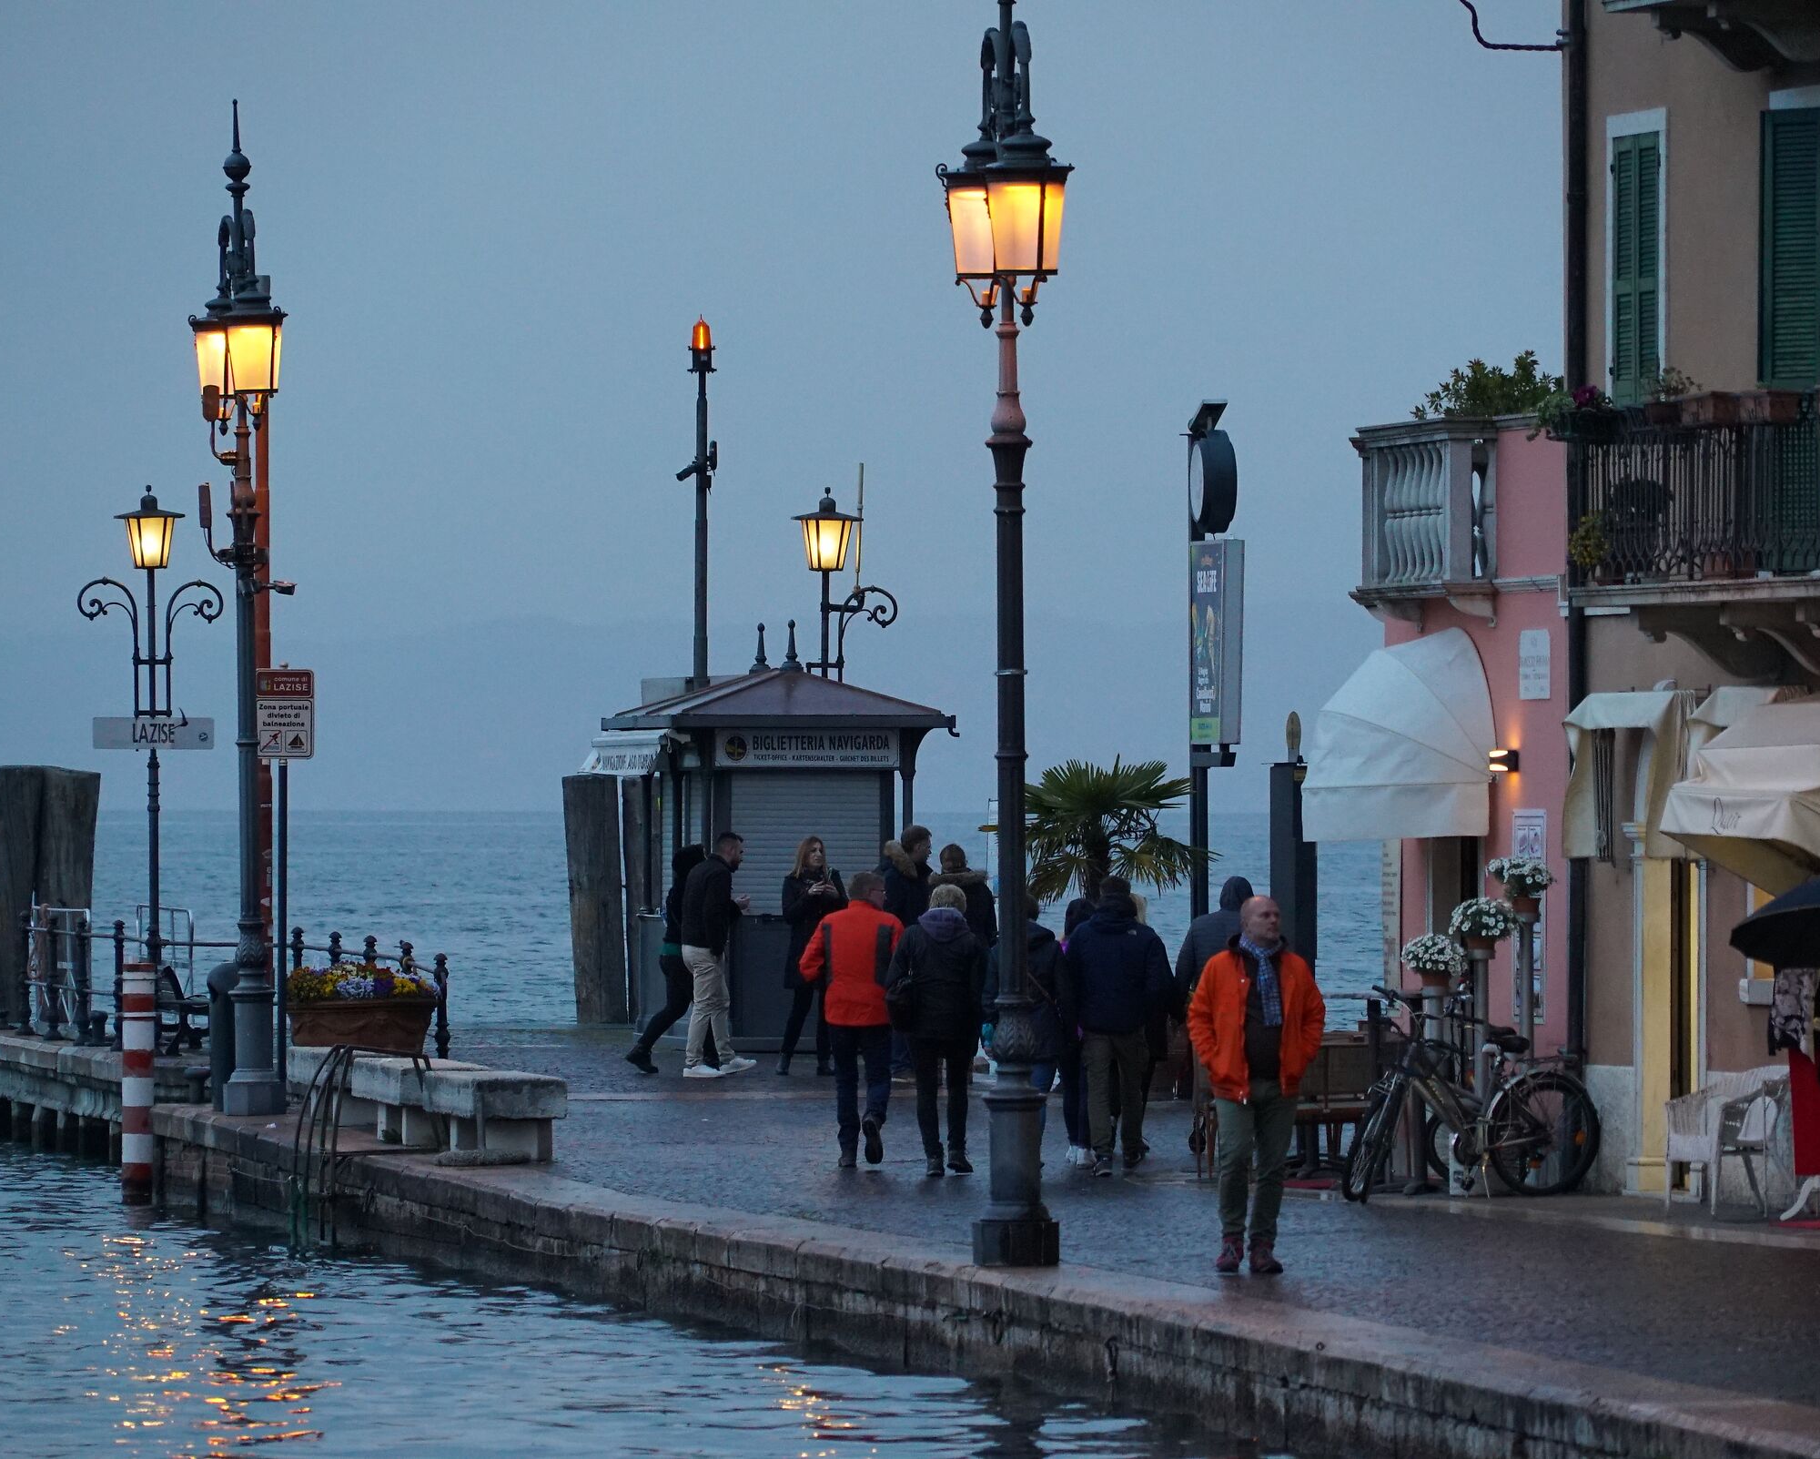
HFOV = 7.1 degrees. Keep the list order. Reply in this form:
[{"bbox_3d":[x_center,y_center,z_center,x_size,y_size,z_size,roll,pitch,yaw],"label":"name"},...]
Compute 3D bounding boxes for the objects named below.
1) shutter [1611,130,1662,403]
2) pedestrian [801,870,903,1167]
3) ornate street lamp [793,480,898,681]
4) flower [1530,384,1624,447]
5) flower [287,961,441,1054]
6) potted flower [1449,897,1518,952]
[{"bbox_3d":[3.992,-2.521,80.000,0.080,1.480,0.870,0,0,-15],"label":"shutter"},{"bbox_3d":[-0.341,1.704,85.600,0.600,1.740,0.450,0,0,9],"label":"pedestrian"},{"bbox_3d":[-0.514,0.298,115.500,0.840,4.440,0.560,0,0,0],"label":"ornate street lamp"},{"bbox_3d":[3.687,-1.744,80.500,0.500,0.340,0.450,0,0,-11],"label":"flower"},{"bbox_3d":[-3.685,1.871,98.000,1.030,0.620,0.500,0,0,14],"label":"flower"},{"bbox_3d":[3.266,1.108,83.000,0.400,0.300,0.400,0,0,0],"label":"potted flower"}]

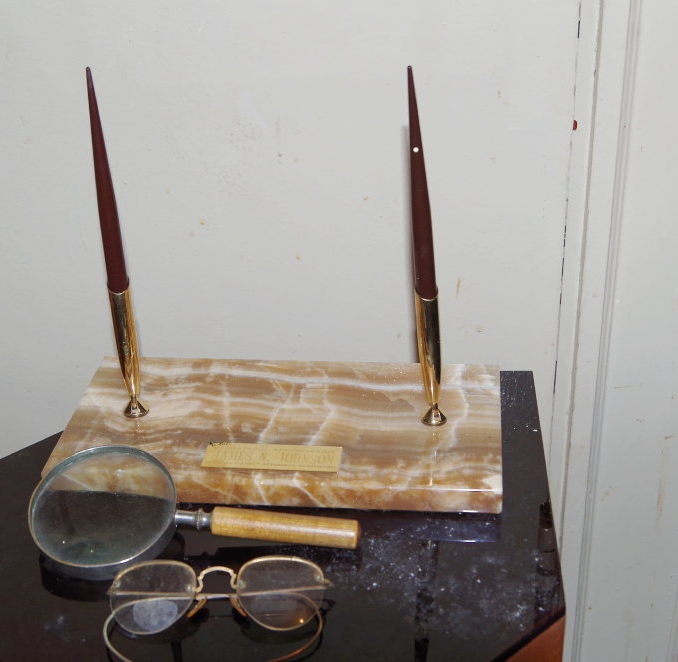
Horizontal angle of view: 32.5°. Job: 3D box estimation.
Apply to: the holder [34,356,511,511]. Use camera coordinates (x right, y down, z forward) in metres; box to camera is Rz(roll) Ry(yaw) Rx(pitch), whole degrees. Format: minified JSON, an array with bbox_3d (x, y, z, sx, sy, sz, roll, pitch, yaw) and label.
[{"bbox_3d":[-0.032,0.058,0.689,0.254,0.018,0.126,1,30,6],"label":"holder"}]

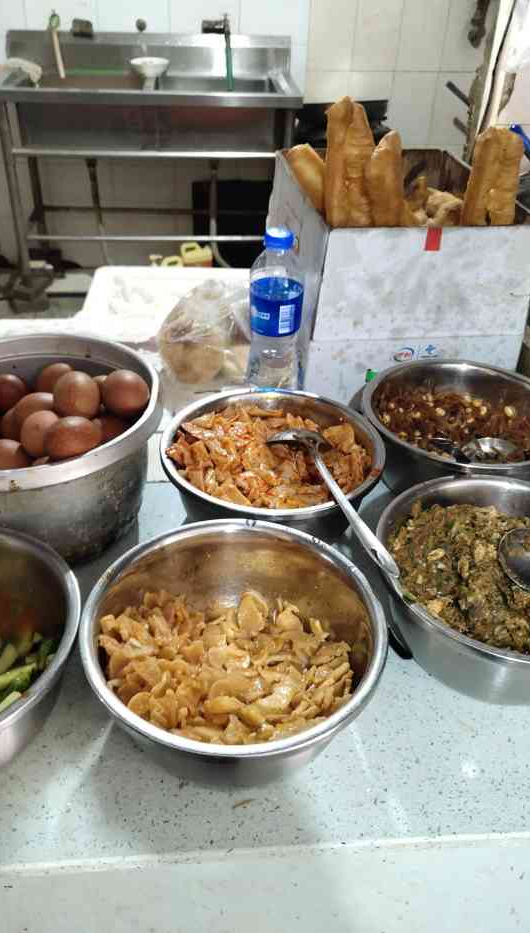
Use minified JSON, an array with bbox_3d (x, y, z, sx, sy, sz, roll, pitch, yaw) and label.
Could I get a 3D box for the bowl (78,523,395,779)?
[{"bbox_3d":[-0.024,0.153,0.631,0.229,0.096,0.229,2,37,-1],"label":"bowl"}]

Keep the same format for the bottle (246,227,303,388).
[{"bbox_3d":[0.014,-0.178,0.978,0.065,0.219,0.065,2,37,-1],"label":"bottle"}]

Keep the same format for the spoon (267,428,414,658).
[{"bbox_3d":[0.057,0.027,0.734,0.066,0.045,0.245,-9,38,-15],"label":"spoon"}]

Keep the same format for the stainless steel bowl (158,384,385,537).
[{"bbox_3d":[0.007,0.017,0.821,0.219,0.093,0.219,2,37,-1],"label":"stainless steel bowl"}]

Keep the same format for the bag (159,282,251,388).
[{"bbox_3d":[-0.078,-0.187,1.067,0.130,0.120,0.120,2,37,-1],"label":"bag"}]

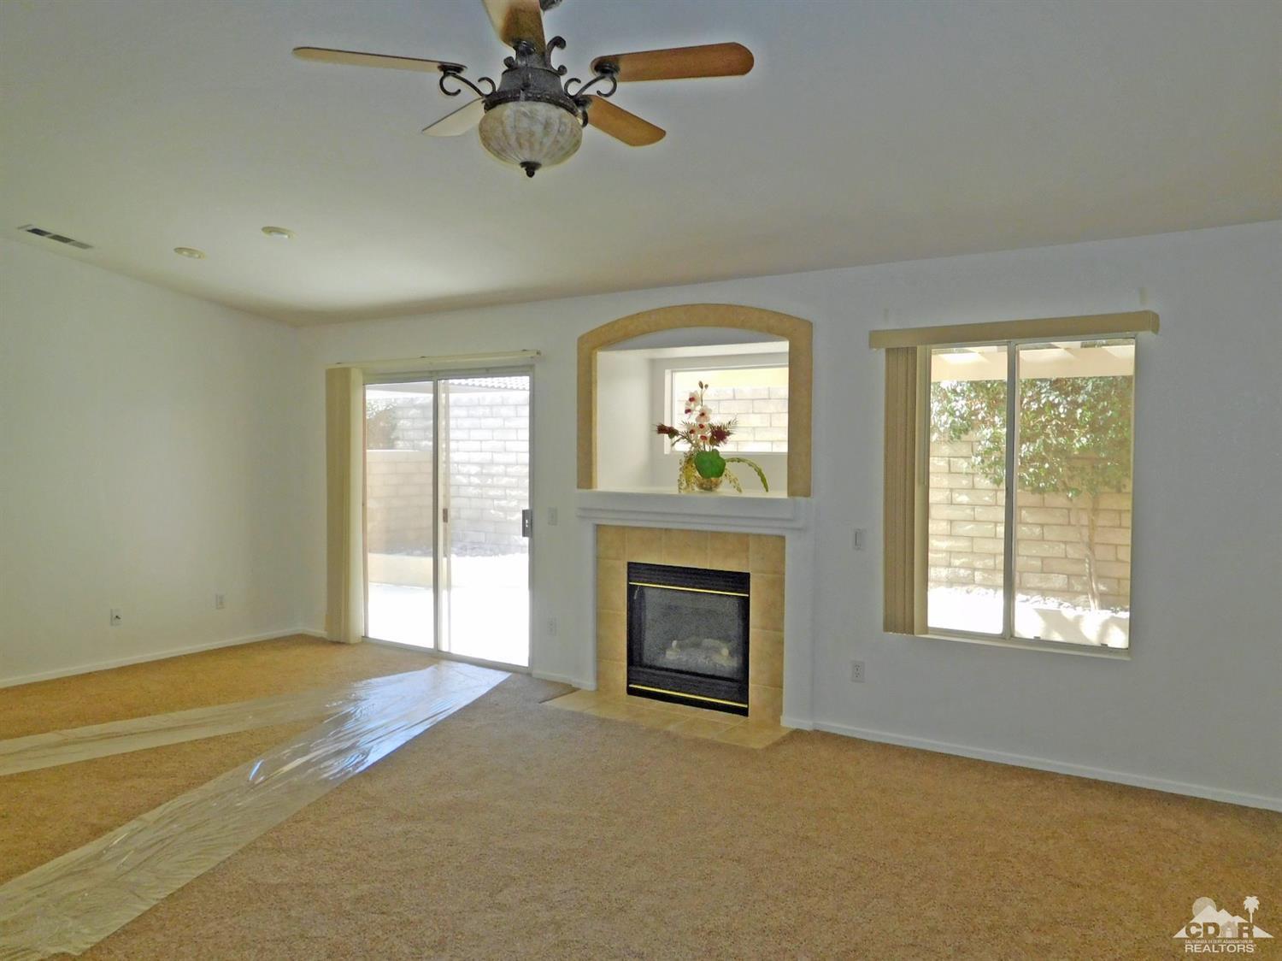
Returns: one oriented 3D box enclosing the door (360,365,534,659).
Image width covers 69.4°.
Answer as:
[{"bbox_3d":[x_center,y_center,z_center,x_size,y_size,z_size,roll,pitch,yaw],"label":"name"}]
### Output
[{"bbox_3d":[-1.394,0.239,6.548,1.690,2.020,0.100,1,2,33],"label":"door"}]

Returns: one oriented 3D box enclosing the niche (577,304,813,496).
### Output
[{"bbox_3d":[0.269,-0.477,5.428,1.570,1.100,0.090,1,2,33],"label":"niche"}]

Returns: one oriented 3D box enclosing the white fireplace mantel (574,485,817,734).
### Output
[{"bbox_3d":[0.245,0.706,5.397,1.550,1.260,0.150,1,2,33],"label":"white fireplace mantel"}]

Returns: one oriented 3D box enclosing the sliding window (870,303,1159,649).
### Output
[{"bbox_3d":[1.748,0.016,4.481,1.240,1.530,0.130,1,2,33],"label":"sliding window"}]

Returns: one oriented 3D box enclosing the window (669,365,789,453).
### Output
[{"bbox_3d":[0.636,-0.456,6.048,1.060,0.575,0.090,1,2,33],"label":"window"}]

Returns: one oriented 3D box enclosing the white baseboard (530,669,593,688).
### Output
[{"bbox_3d":[-0.507,1.277,5.936,0.505,0.070,0.035,1,2,33],"label":"white baseboard"}]

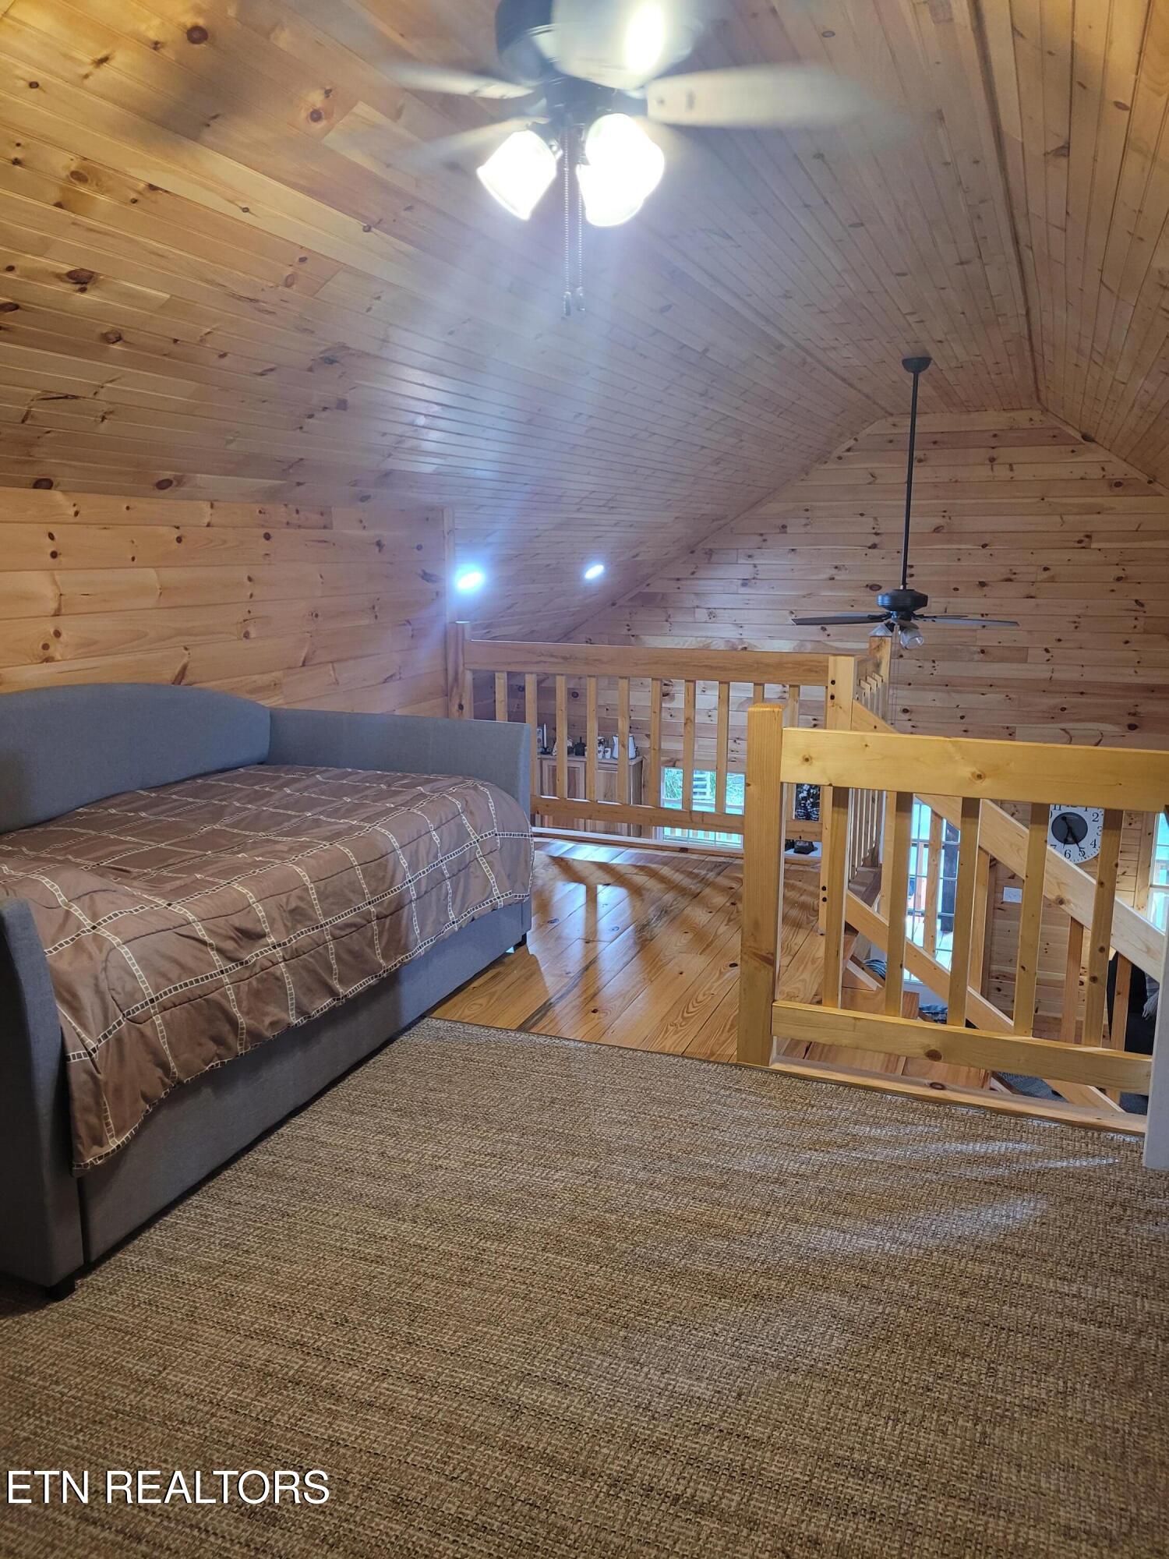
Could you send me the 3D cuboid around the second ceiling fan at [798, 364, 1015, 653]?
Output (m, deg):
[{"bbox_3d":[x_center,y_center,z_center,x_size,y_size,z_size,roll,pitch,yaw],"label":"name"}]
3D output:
[{"bbox_3d":[1.833,-1.546,6.605,1.280,1.585,1.280,5,13,21],"label":"second ceiling fan"}]

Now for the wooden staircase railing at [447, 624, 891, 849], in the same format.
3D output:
[{"bbox_3d":[0.321,-0.194,5.251,2.020,0.955,0.120,5,13,21],"label":"wooden staircase railing"}]

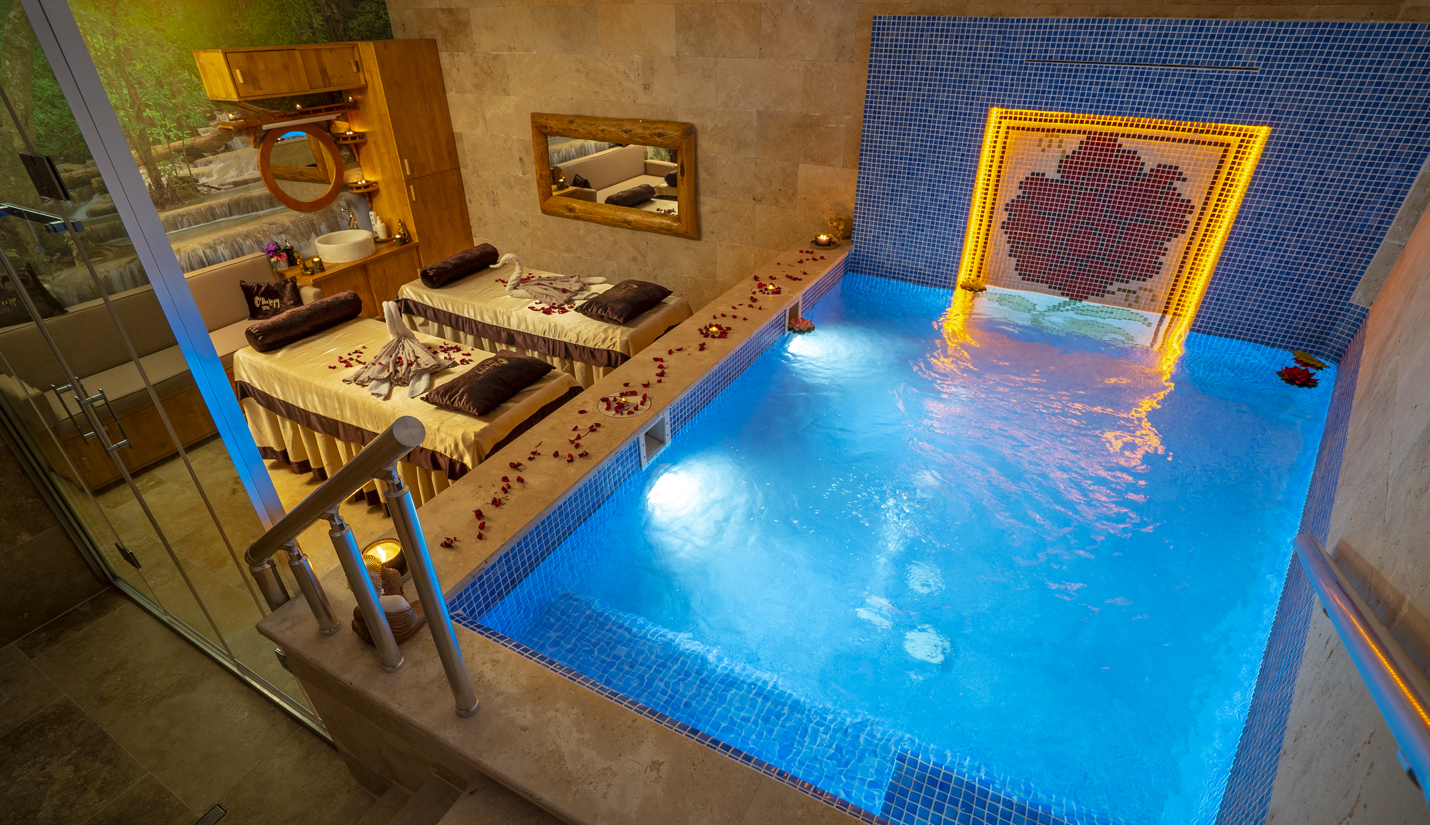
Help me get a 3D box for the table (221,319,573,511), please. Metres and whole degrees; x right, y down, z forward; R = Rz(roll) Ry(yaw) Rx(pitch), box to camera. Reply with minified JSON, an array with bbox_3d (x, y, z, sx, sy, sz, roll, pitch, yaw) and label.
[{"bbox_3d":[-1.742,0.070,3.720,1.820,0.800,0.700,15,35,22],"label":"table"}]

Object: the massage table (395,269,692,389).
[{"bbox_3d":[-1.206,-0.494,4.626,1.850,0.800,0.710,13,34,20],"label":"massage table"}]

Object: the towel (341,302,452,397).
[{"bbox_3d":[-1.669,-0.335,3.312,0.560,0.320,0.520,-11,34,-18],"label":"towel"}]

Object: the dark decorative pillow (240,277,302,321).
[{"bbox_3d":[-3.310,-0.851,4.761,0.390,0.300,0.120,-5,17,-9],"label":"dark decorative pillow"}]

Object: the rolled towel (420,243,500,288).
[{"bbox_3d":[-1.853,-1.079,4.654,0.170,0.170,0.620,14,35,21],"label":"rolled towel"}]

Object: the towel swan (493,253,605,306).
[{"bbox_3d":[-1.130,-0.932,4.308,0.670,0.280,0.450,-5,32,-8],"label":"towel swan"}]

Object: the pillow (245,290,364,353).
[{"bbox_3d":[-2.442,-0.553,3.804,0.175,0.172,0.630,16,35,23],"label":"pillow"}]

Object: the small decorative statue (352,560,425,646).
[{"bbox_3d":[-0.857,0.479,1.648,0.185,0.200,0.140,-4,32,-7],"label":"small decorative statue"}]

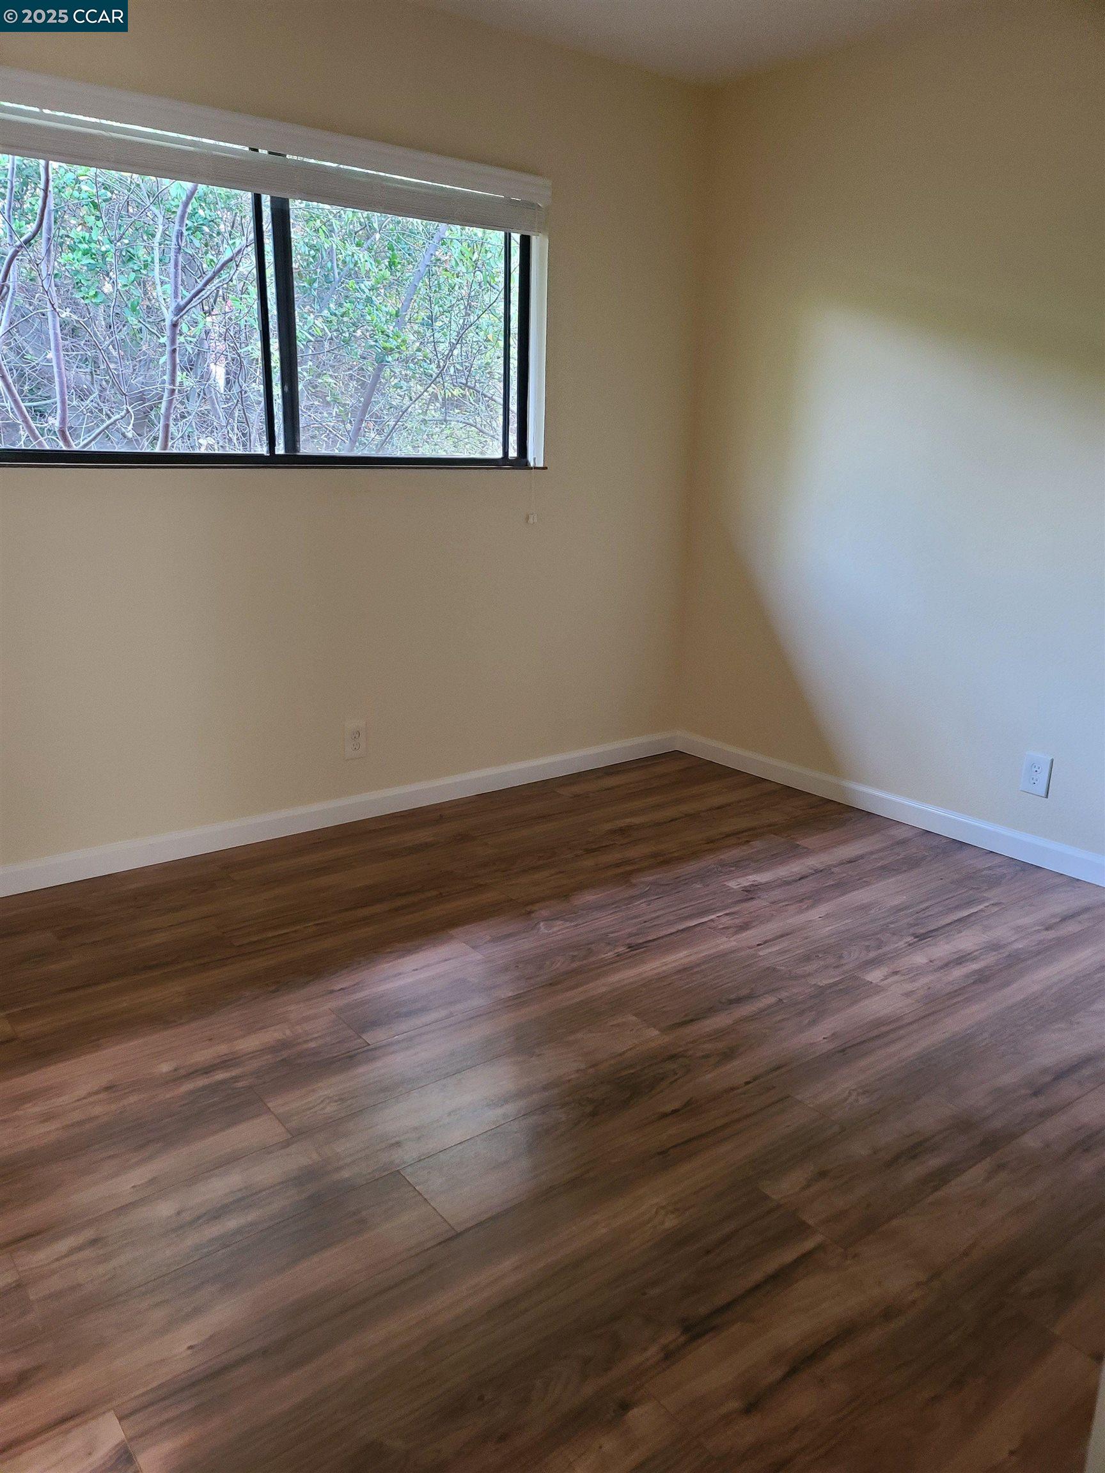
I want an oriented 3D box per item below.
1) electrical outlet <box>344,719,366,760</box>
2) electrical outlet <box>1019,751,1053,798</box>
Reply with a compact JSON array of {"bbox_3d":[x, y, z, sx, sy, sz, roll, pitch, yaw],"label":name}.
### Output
[{"bbox_3d":[-0.643,0.012,3.473,0.077,0.121,0.009,-11,19,-36],"label":"electrical outlet"},{"bbox_3d":[1.451,0.116,3.188,0.009,0.121,0.077,-11,19,-36],"label":"electrical outlet"}]

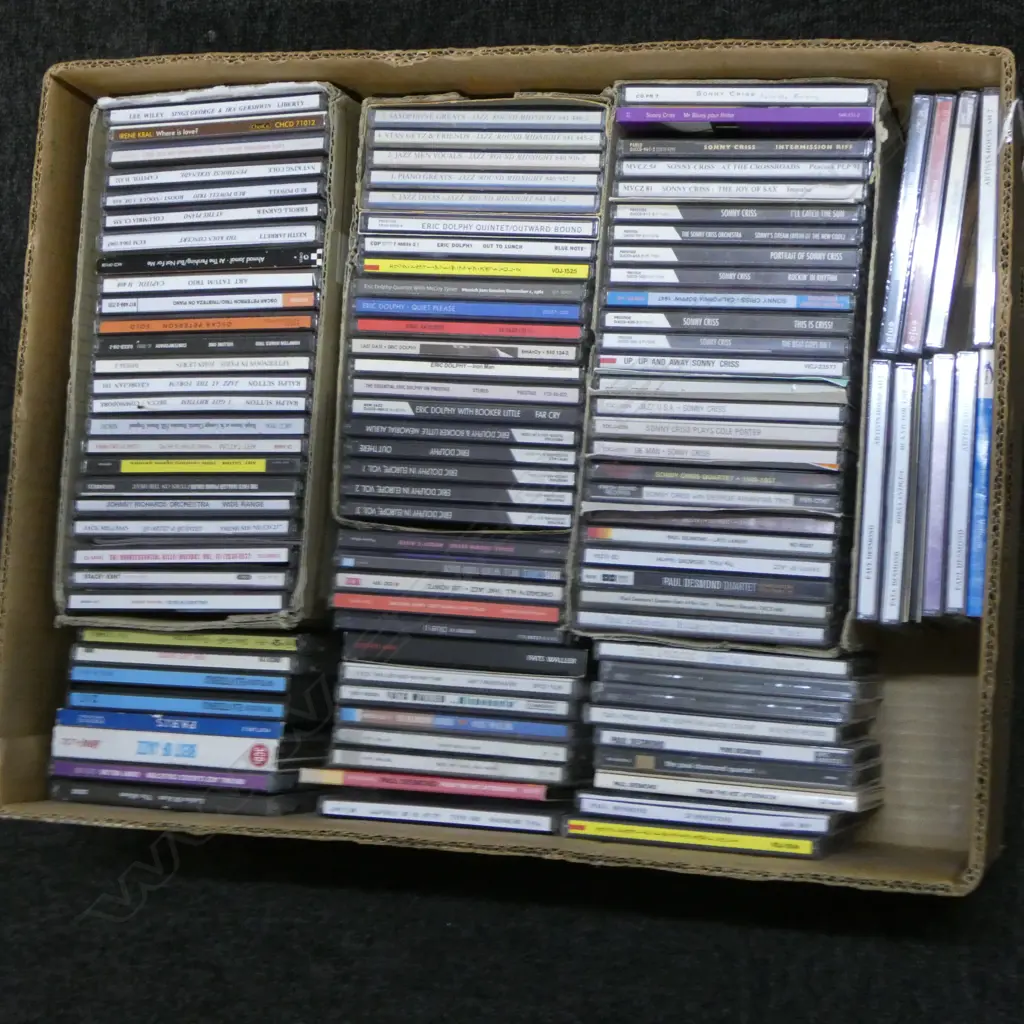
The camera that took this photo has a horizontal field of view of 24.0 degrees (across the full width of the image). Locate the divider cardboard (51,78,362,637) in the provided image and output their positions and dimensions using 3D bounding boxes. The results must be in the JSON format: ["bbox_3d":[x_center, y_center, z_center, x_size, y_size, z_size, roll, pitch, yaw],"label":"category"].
[{"bbox_3d":[-0.142,-0.073,1.302,0.139,0.147,0.279,2,86,17],"label":"divider cardboard"}]

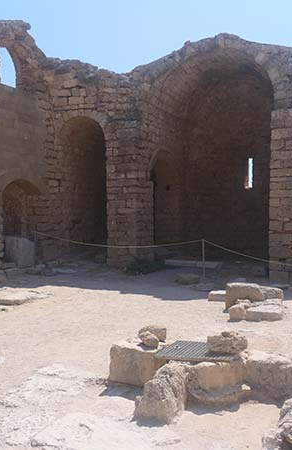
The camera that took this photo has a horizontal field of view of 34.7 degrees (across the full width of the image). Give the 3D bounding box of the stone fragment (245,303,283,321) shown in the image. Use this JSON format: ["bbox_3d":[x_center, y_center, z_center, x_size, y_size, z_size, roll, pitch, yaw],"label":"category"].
[{"bbox_3d":[1.837,1.365,7.338,0.520,0.155,0.400,0,2,9],"label":"stone fragment"}]

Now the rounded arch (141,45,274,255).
[{"bbox_3d":[1.793,-1.383,11.208,2.702,4.539,2.400,0,3,23],"label":"rounded arch"}]

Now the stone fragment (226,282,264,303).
[{"bbox_3d":[1.702,1.213,8.013,0.620,0.410,0.360,0,2,9],"label":"stone fragment"}]

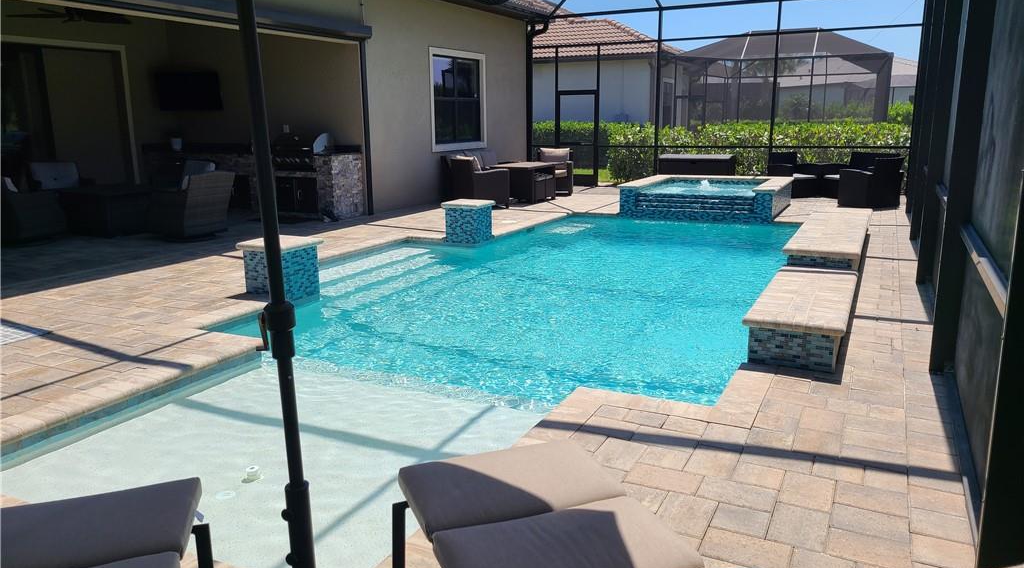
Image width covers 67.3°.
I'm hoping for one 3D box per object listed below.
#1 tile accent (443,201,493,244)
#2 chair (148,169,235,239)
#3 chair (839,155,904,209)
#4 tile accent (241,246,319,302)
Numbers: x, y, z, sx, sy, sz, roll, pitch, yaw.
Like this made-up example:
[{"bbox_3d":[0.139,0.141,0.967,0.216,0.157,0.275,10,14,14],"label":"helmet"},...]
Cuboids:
[{"bbox_3d":[-0.591,-0.825,10.292,0.530,0.540,0.530,5,14,25],"label":"tile accent"},{"bbox_3d":[-4.366,-1.077,10.484,0.880,0.880,0.770,5,14,25],"label":"chair"},{"bbox_3d":[6.076,-1.736,13.024,0.700,0.820,0.730,-5,13,-21],"label":"chair"},{"bbox_3d":[-2.139,-0.100,7.146,0.460,0.490,0.460,5,14,25],"label":"tile accent"}]

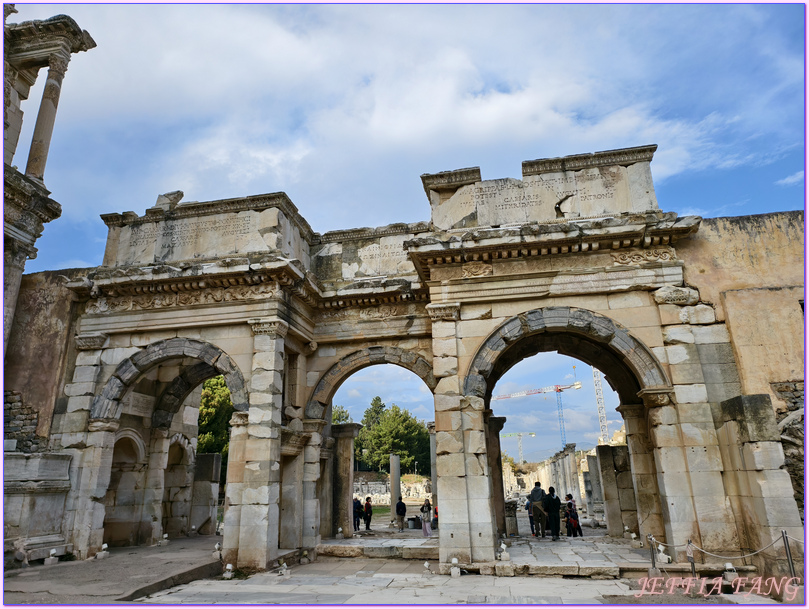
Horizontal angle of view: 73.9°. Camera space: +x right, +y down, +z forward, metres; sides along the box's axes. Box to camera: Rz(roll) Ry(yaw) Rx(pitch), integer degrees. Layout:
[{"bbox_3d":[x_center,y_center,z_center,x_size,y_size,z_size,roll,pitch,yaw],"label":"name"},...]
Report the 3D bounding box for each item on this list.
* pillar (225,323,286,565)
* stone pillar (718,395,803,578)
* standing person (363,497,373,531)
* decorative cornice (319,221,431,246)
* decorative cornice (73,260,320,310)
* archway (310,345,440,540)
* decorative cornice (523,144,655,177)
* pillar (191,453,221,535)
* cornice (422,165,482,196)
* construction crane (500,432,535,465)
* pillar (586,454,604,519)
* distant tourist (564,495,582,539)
[{"bbox_3d":[-4.054,3.685,15.067,1.300,6.600,0.850,-5,-19,10],"label":"pillar"},{"bbox_3d":[8.440,4.177,12.694,0.780,3.850,1.400,-5,-18,10],"label":"stone pillar"},{"bbox_3d":[-1.926,11.041,28.419,0.400,1.650,0.500,-1,-19,0],"label":"standing person"},{"bbox_3d":[-1.181,-2.712,21.160,4.650,0.620,0.750,-5,-17,9],"label":"decorative cornice"},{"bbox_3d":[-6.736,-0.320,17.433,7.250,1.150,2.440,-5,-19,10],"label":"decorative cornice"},{"bbox_3d":[-0.862,4.829,18.951,5.200,6.657,0.900,-5,-17,9],"label":"archway"},{"bbox_3d":[5.366,-4.029,15.725,3.710,0.460,0.800,-5,-19,10],"label":"decorative cornice"},{"bbox_3d":[-7.859,7.485,21.375,0.845,3.000,0.550,-5,-17,9],"label":"pillar"},{"bbox_3d":[1.462,-3.666,16.495,1.800,0.460,1.000,-5,-19,10],"label":"cornice"},{"bbox_3d":[63.163,98.394,342.782,42.000,34.000,4.000,-12,-21,30],"label":"construction crane"},{"bbox_3d":[11.988,11.409,33.932,0.800,3.650,0.750,-5,-18,10],"label":"pillar"},{"bbox_3d":[5.901,7.399,18.848,0.550,1.410,0.420,0,-17,-8],"label":"distant tourist"}]

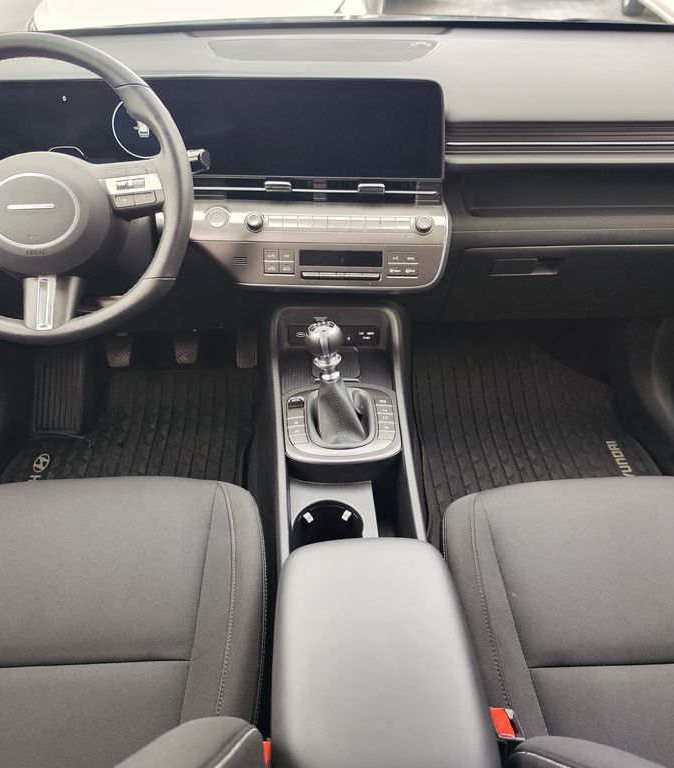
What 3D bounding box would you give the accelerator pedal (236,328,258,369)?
[{"bbox_3d":[-0.200,-0.083,1.510,0.047,0.100,0.028,-1,8,-2],"label":"accelerator pedal"}]

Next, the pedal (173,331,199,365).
[{"bbox_3d":[-0.322,-0.077,1.460,0.056,0.068,0.030,-1,8,-2],"label":"pedal"}]

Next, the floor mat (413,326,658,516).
[{"bbox_3d":[0.412,0.083,1.388,0.480,0.125,0.630,-1,38,-2],"label":"floor mat"}]

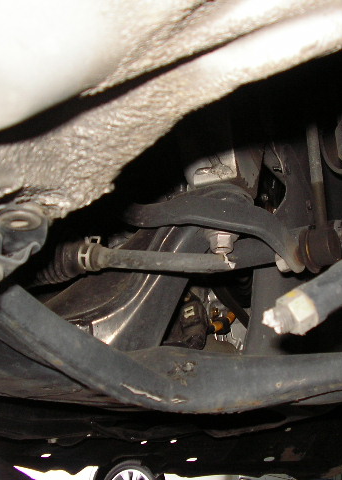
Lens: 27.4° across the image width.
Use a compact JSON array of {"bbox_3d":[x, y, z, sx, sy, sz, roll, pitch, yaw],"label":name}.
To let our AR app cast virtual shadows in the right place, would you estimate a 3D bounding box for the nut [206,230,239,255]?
[{"bbox_3d":[0.046,0.002,0.630,0.030,0.017,0.030,2,-21,-6],"label":"nut"}]

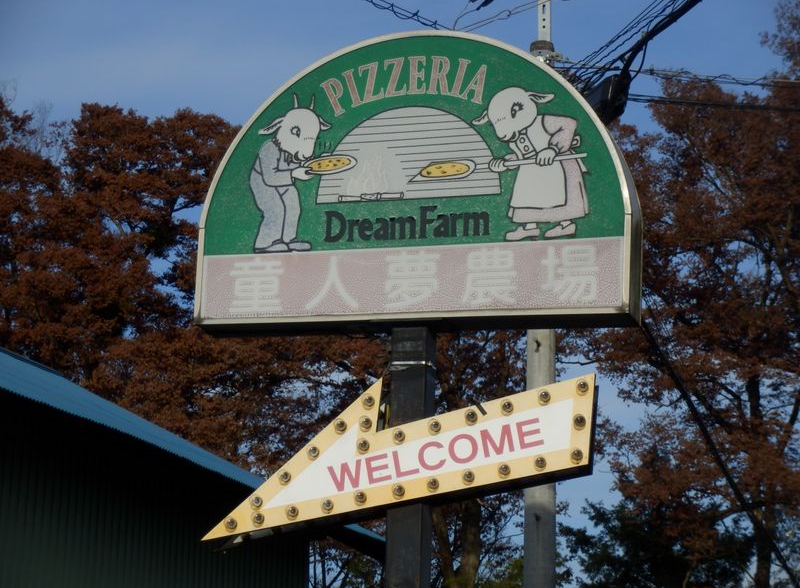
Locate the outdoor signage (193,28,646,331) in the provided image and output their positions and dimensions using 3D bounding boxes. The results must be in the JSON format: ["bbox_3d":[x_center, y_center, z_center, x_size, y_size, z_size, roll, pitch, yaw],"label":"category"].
[{"bbox_3d":[0.100,-0.592,14.910,2.300,1.548,0.264,-2,-14,15],"label":"outdoor signage"}]

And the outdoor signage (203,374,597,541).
[{"bbox_3d":[0.012,0.803,14.587,2.098,0.728,0.240,-8,-15,13],"label":"outdoor signage"}]

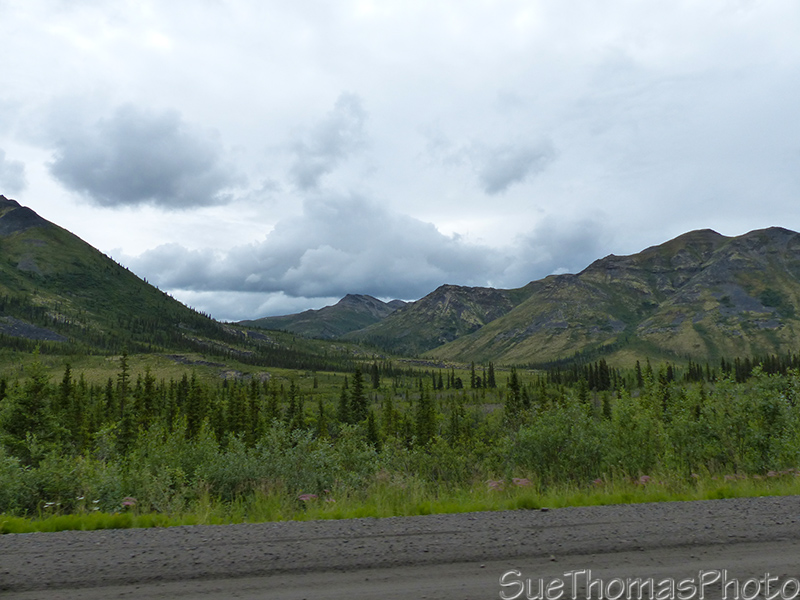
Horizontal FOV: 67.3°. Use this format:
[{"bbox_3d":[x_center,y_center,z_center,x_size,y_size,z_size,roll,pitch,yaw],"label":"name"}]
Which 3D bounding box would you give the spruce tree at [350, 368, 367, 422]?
[{"bbox_3d":[-2.852,6.745,42.000,1.250,4.300,1.250,0,-6,0],"label":"spruce tree"}]

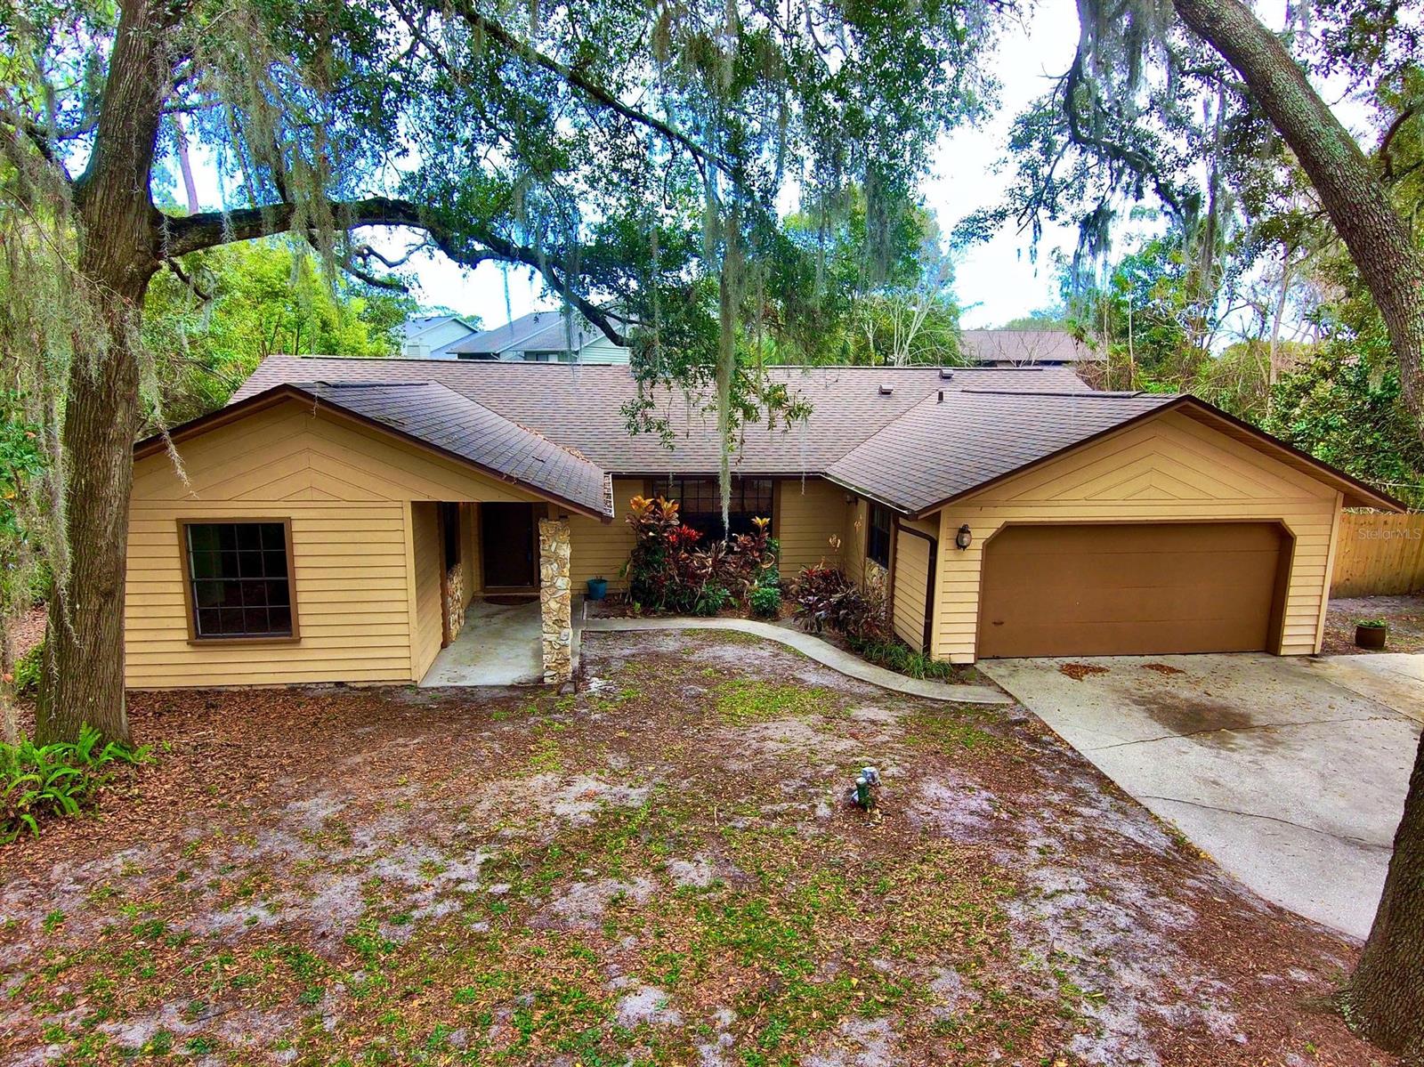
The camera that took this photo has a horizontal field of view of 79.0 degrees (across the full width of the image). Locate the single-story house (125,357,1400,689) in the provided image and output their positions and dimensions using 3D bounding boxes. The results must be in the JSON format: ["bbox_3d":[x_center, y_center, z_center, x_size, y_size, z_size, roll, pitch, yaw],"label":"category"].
[{"bbox_3d":[-0.097,-1.439,18.705,19.590,4.460,15.340,0,10,-7],"label":"single-story house"}]

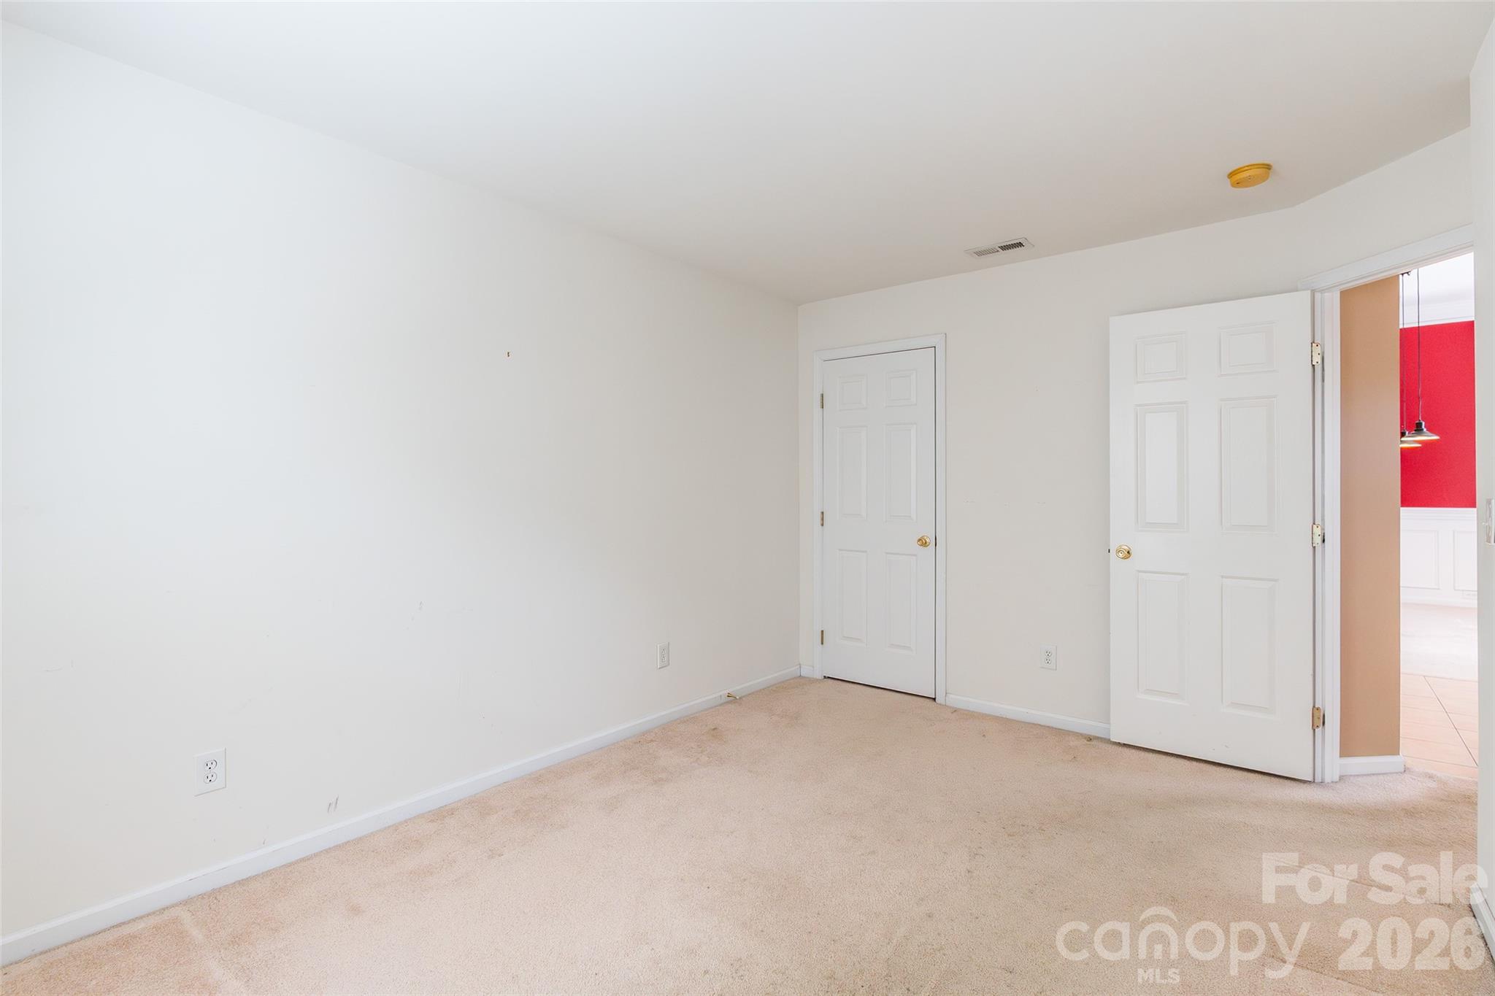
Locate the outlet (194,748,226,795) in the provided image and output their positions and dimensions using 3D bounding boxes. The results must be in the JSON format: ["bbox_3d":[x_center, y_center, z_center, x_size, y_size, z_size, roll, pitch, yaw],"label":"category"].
[{"bbox_3d":[-1.649,0.843,2.040,0.009,0.122,0.078,0,1,40],"label":"outlet"}]

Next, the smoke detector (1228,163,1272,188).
[{"bbox_3d":[1.905,-1.218,2.520,0.137,0.039,0.137,0,1,40],"label":"smoke detector"}]

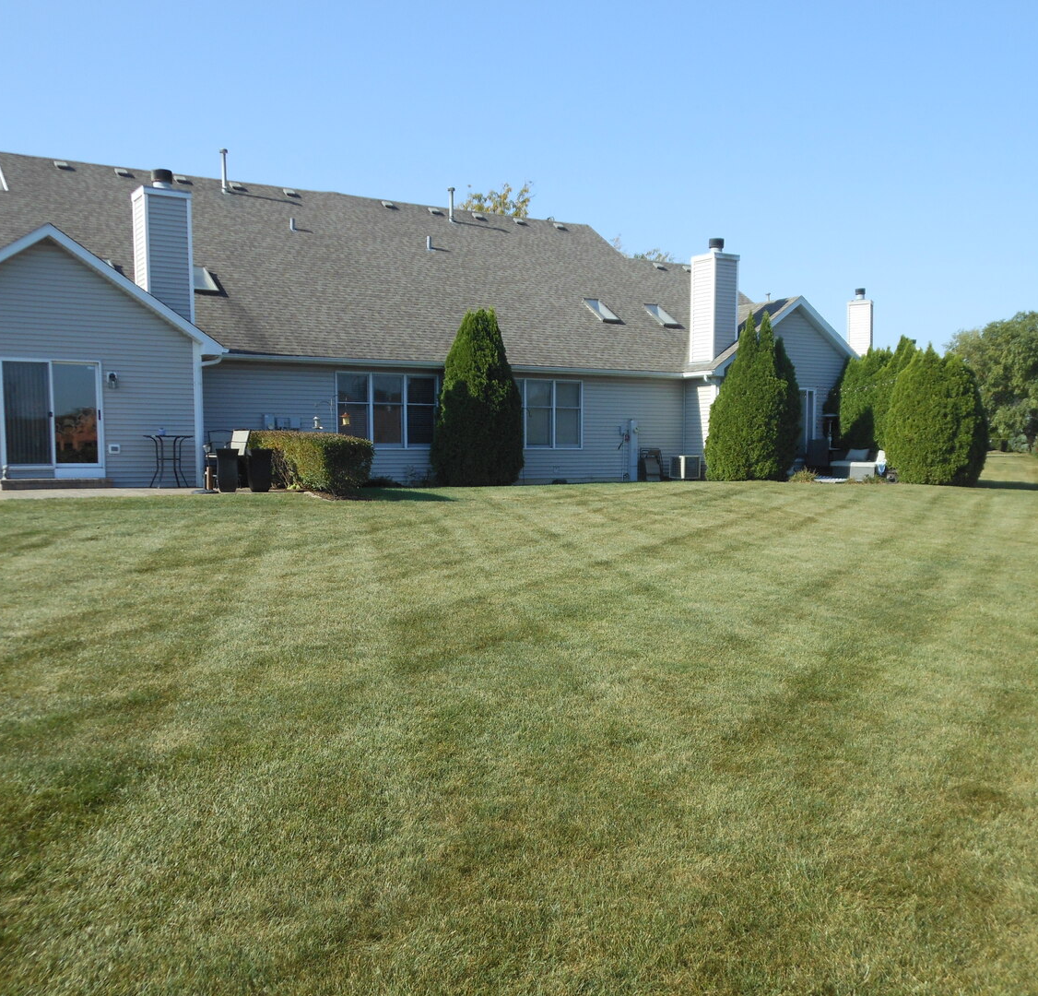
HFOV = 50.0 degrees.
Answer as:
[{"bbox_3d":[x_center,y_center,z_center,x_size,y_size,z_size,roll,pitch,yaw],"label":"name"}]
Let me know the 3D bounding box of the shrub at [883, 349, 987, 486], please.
[{"bbox_3d":[9.742,-1.892,25.941,2.400,3.270,2.350,-2,3,-31],"label":"shrub"}]

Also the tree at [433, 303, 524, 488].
[{"bbox_3d":[-0.942,-2.213,24.724,2.000,3.900,2.000,0,3,0],"label":"tree"}]

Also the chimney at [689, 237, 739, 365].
[{"bbox_3d":[5.114,-5.114,29.198,0.860,3.250,0.900,-2,3,-31],"label":"chimney"}]

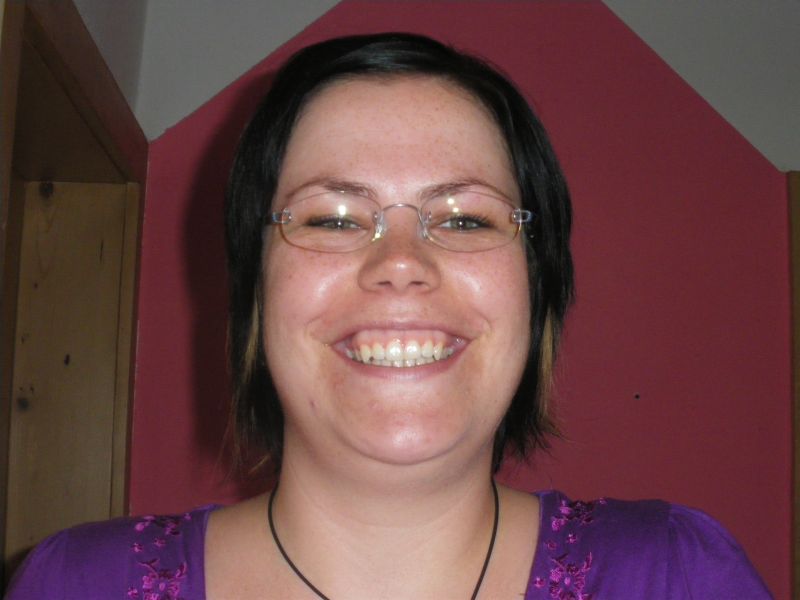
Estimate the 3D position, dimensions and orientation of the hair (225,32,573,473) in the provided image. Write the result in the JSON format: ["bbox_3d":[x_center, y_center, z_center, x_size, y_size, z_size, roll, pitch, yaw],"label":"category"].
[{"bbox_3d":[-0.001,-0.026,0.690,0.200,0.252,0.195,0,-6,0],"label":"hair"}]

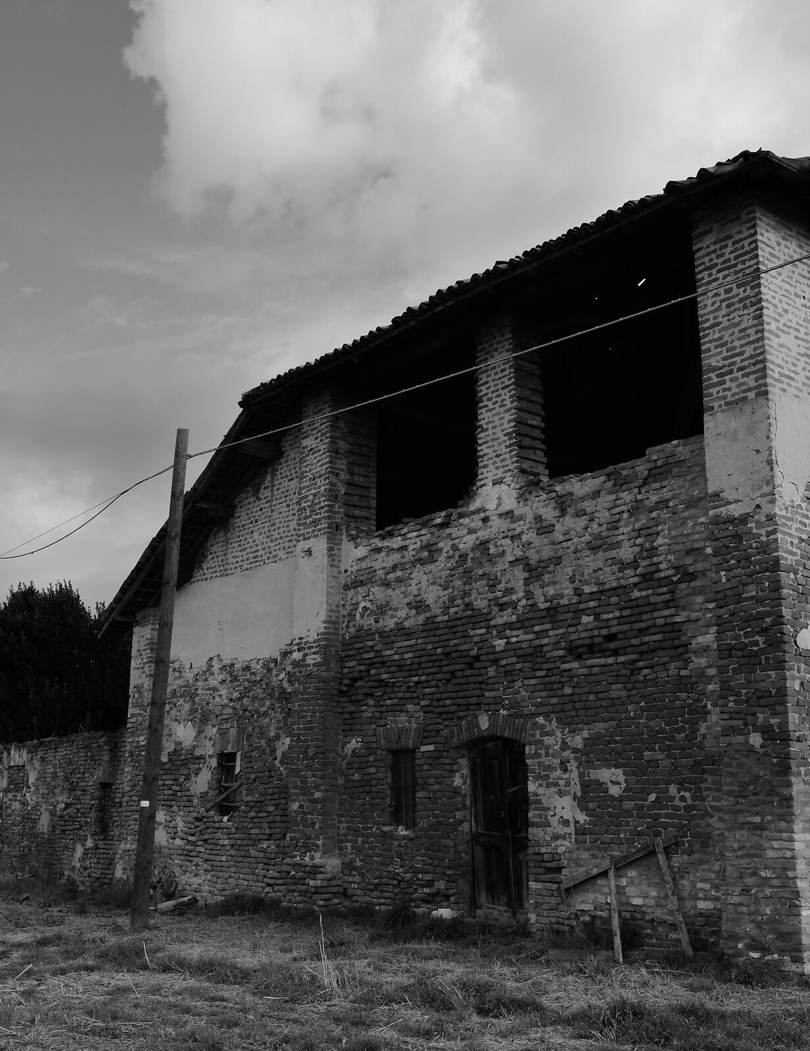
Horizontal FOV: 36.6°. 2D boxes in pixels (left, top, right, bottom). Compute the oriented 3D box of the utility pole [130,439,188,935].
[{"bbox_3d":[-2.620,1.521,13.255,0.182,5.407,0.182,14,-19,-37],"label":"utility pole"}]

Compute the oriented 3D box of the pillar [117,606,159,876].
[{"bbox_3d":[-4.219,3.740,20.652,0.630,4.620,0.875,12,-18,-38],"label":"pillar"}]

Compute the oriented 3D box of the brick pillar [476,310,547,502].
[{"bbox_3d":[1.242,-1.357,14.443,0.490,2.150,0.675,11,-17,-37],"label":"brick pillar"}]

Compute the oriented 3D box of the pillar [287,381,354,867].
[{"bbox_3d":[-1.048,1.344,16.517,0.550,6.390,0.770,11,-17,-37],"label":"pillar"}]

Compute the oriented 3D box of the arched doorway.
[{"bbox_3d":[1.035,3.263,13.389,0.200,1.874,0.927,11,-17,-37],"label":"arched doorway"}]

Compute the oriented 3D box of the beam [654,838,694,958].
[{"bbox_3d":[2.443,3.366,11.114,0.060,1.099,0.075,19,-46,-31],"label":"beam"}]

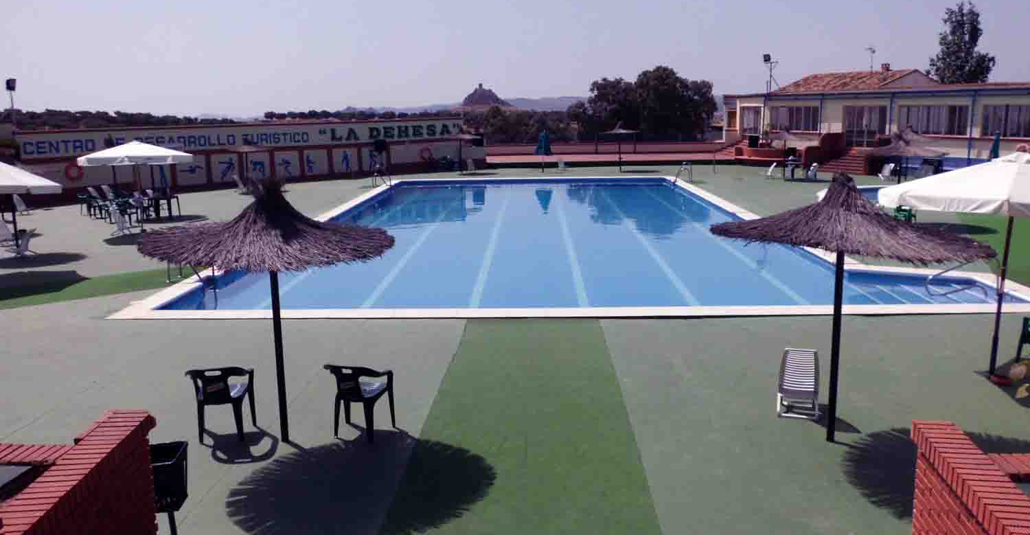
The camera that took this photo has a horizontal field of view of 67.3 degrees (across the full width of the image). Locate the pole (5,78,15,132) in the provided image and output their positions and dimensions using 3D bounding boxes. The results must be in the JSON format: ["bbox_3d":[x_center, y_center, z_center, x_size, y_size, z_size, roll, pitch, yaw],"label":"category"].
[{"bbox_3d":[-17.879,-4.464,27.940,0.400,4.600,0.400,3,12,19],"label":"pole"}]

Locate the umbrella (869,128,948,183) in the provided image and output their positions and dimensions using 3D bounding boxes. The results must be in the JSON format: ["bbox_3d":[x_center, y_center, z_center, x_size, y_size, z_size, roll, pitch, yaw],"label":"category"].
[{"bbox_3d":[10.601,-2.476,21.047,2.300,2.520,2.300,-1,11,2],"label":"umbrella"}]

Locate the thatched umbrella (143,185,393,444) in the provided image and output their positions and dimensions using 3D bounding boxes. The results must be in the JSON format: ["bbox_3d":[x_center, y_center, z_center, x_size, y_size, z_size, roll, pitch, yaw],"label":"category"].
[{"bbox_3d":[-2.309,0.448,7.331,2.360,2.560,2.360,-1,11,2],"label":"thatched umbrella"}]

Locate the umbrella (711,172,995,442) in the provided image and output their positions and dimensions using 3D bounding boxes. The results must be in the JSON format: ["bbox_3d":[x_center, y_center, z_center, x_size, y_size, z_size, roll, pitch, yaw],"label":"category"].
[{"bbox_3d":[3.071,0.410,7.123,2.500,2.550,2.420,-1,11,2],"label":"umbrella"}]

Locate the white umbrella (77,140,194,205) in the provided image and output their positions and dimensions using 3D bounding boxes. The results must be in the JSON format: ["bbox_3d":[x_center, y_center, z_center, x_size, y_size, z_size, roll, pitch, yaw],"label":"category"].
[{"bbox_3d":[-10.562,-2.290,21.713,3.250,2.550,3.250,-1,11,2],"label":"white umbrella"}]

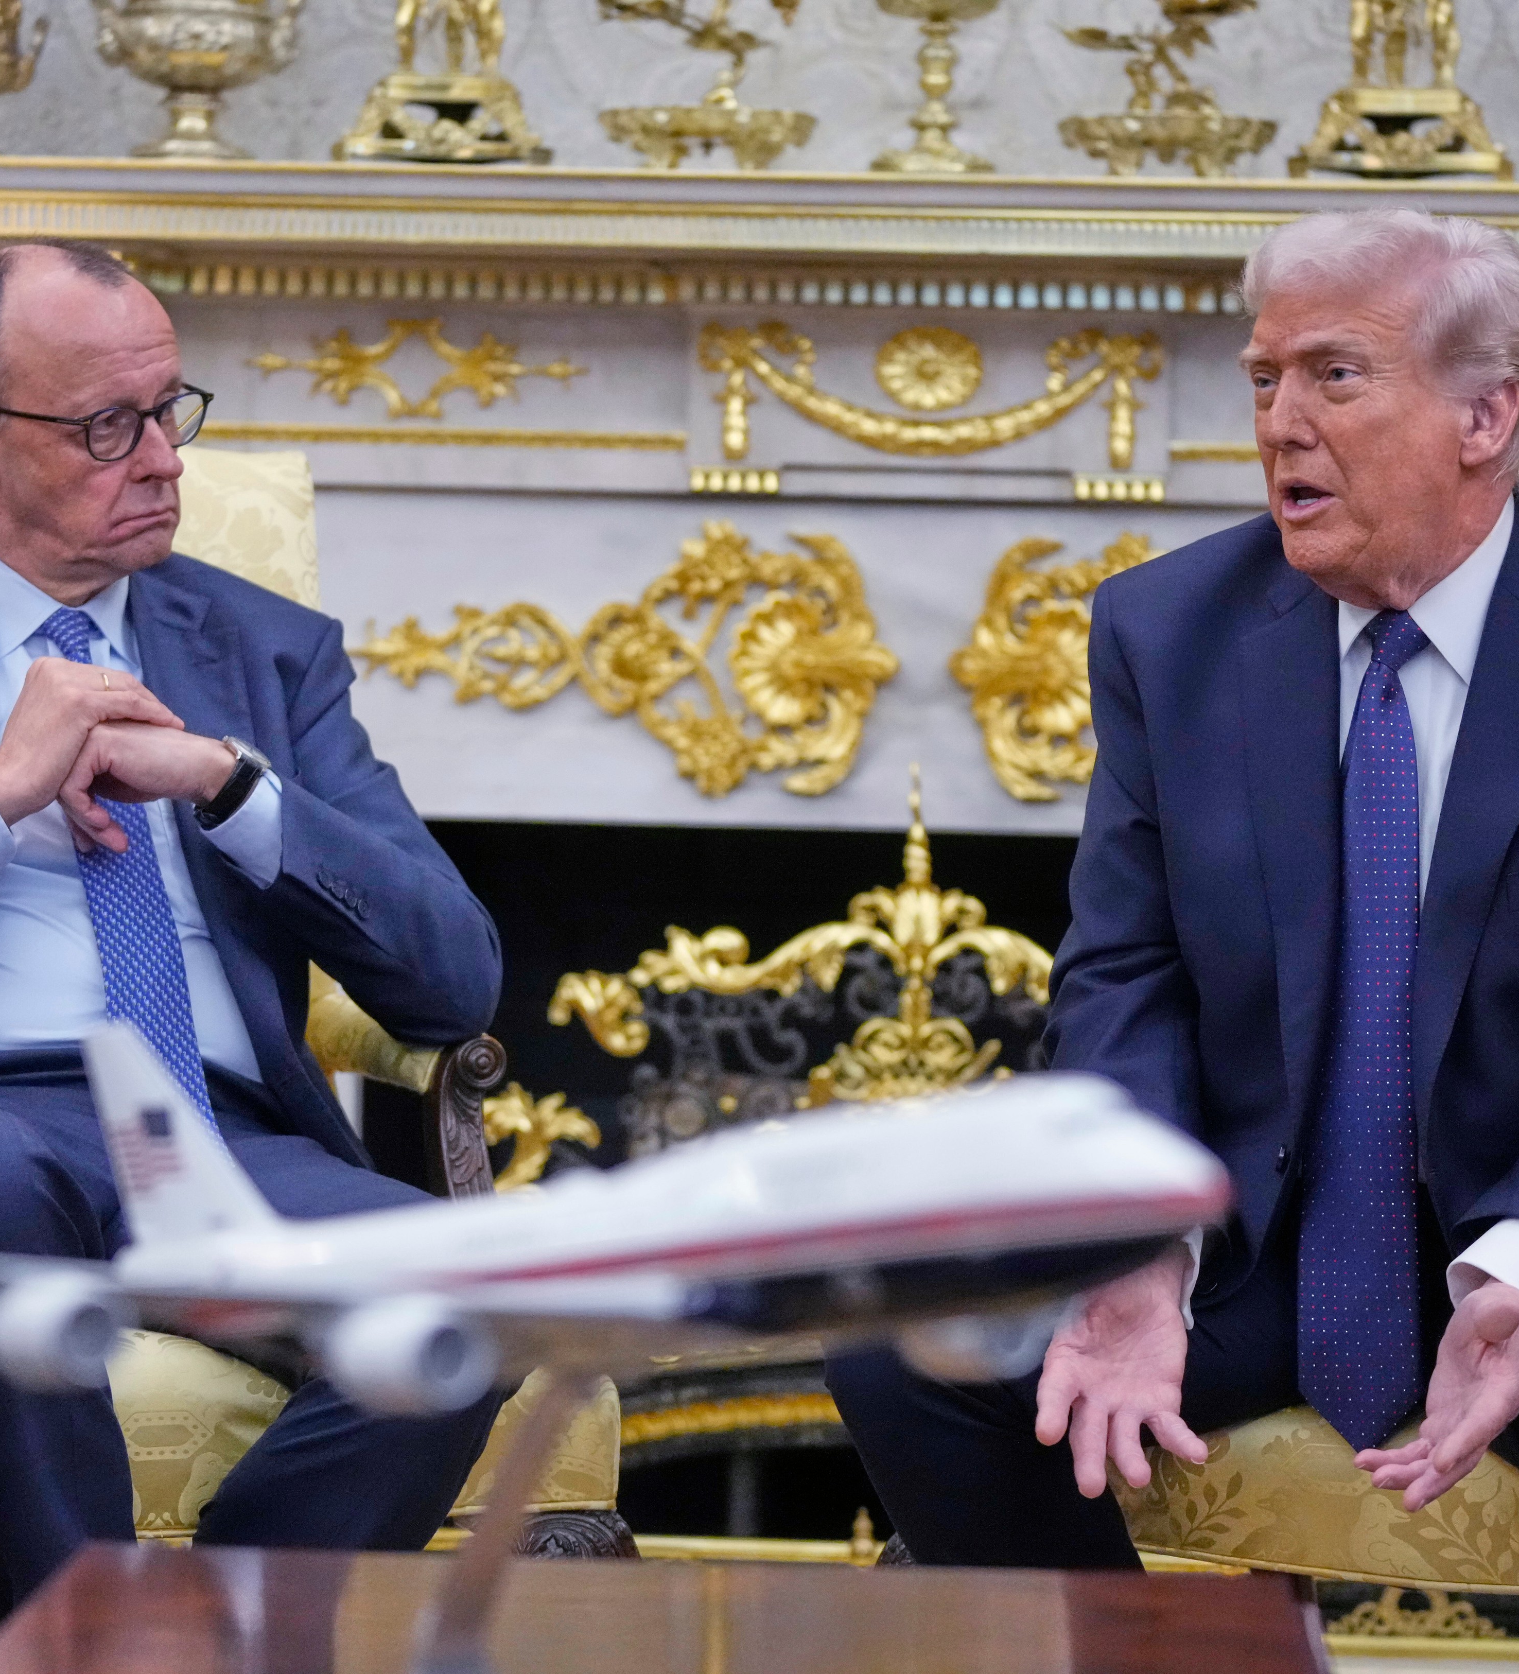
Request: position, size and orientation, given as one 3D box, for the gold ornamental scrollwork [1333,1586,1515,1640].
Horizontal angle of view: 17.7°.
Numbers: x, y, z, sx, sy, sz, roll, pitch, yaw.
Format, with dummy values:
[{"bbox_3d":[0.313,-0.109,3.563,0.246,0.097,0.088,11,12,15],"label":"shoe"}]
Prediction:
[{"bbox_3d":[0.609,0.713,4.500,0.166,0.054,0.020,1,1,2],"label":"gold ornamental scrollwork"}]

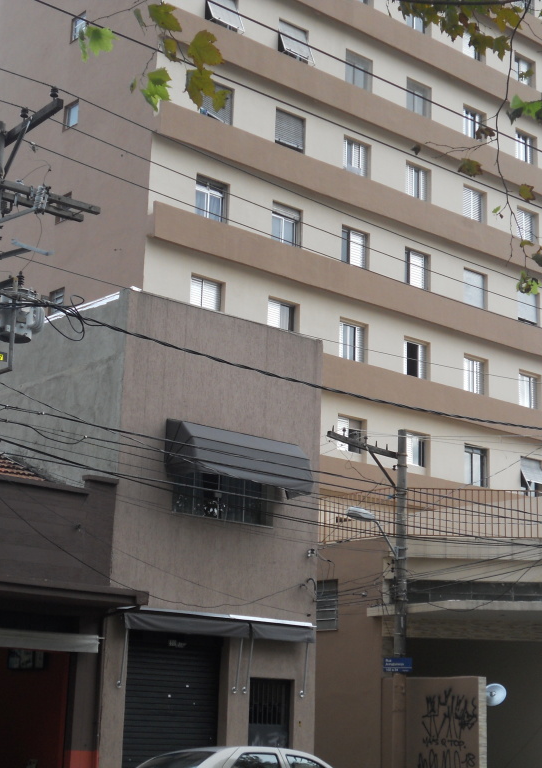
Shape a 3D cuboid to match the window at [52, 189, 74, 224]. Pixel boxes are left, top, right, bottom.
[{"bbox_3d":[-5.785,-4.953,38.378,0.140,0.820,0.760,14,-18,-40],"label":"window"}]

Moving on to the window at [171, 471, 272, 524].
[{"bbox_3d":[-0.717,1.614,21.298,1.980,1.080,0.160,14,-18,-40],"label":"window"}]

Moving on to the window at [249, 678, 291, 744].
[{"bbox_3d":[0.019,5.134,21.235,0.900,1.040,0.120,14,-18,-40],"label":"window"}]

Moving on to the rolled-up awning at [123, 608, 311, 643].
[{"bbox_3d":[-0.722,3.665,20.549,3.750,0.340,0.280,14,-18,-40],"label":"rolled-up awning"}]

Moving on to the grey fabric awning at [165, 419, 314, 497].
[{"bbox_3d":[-0.442,1.131,21.037,2.380,0.900,0.760,14,-18,-40],"label":"grey fabric awning"}]

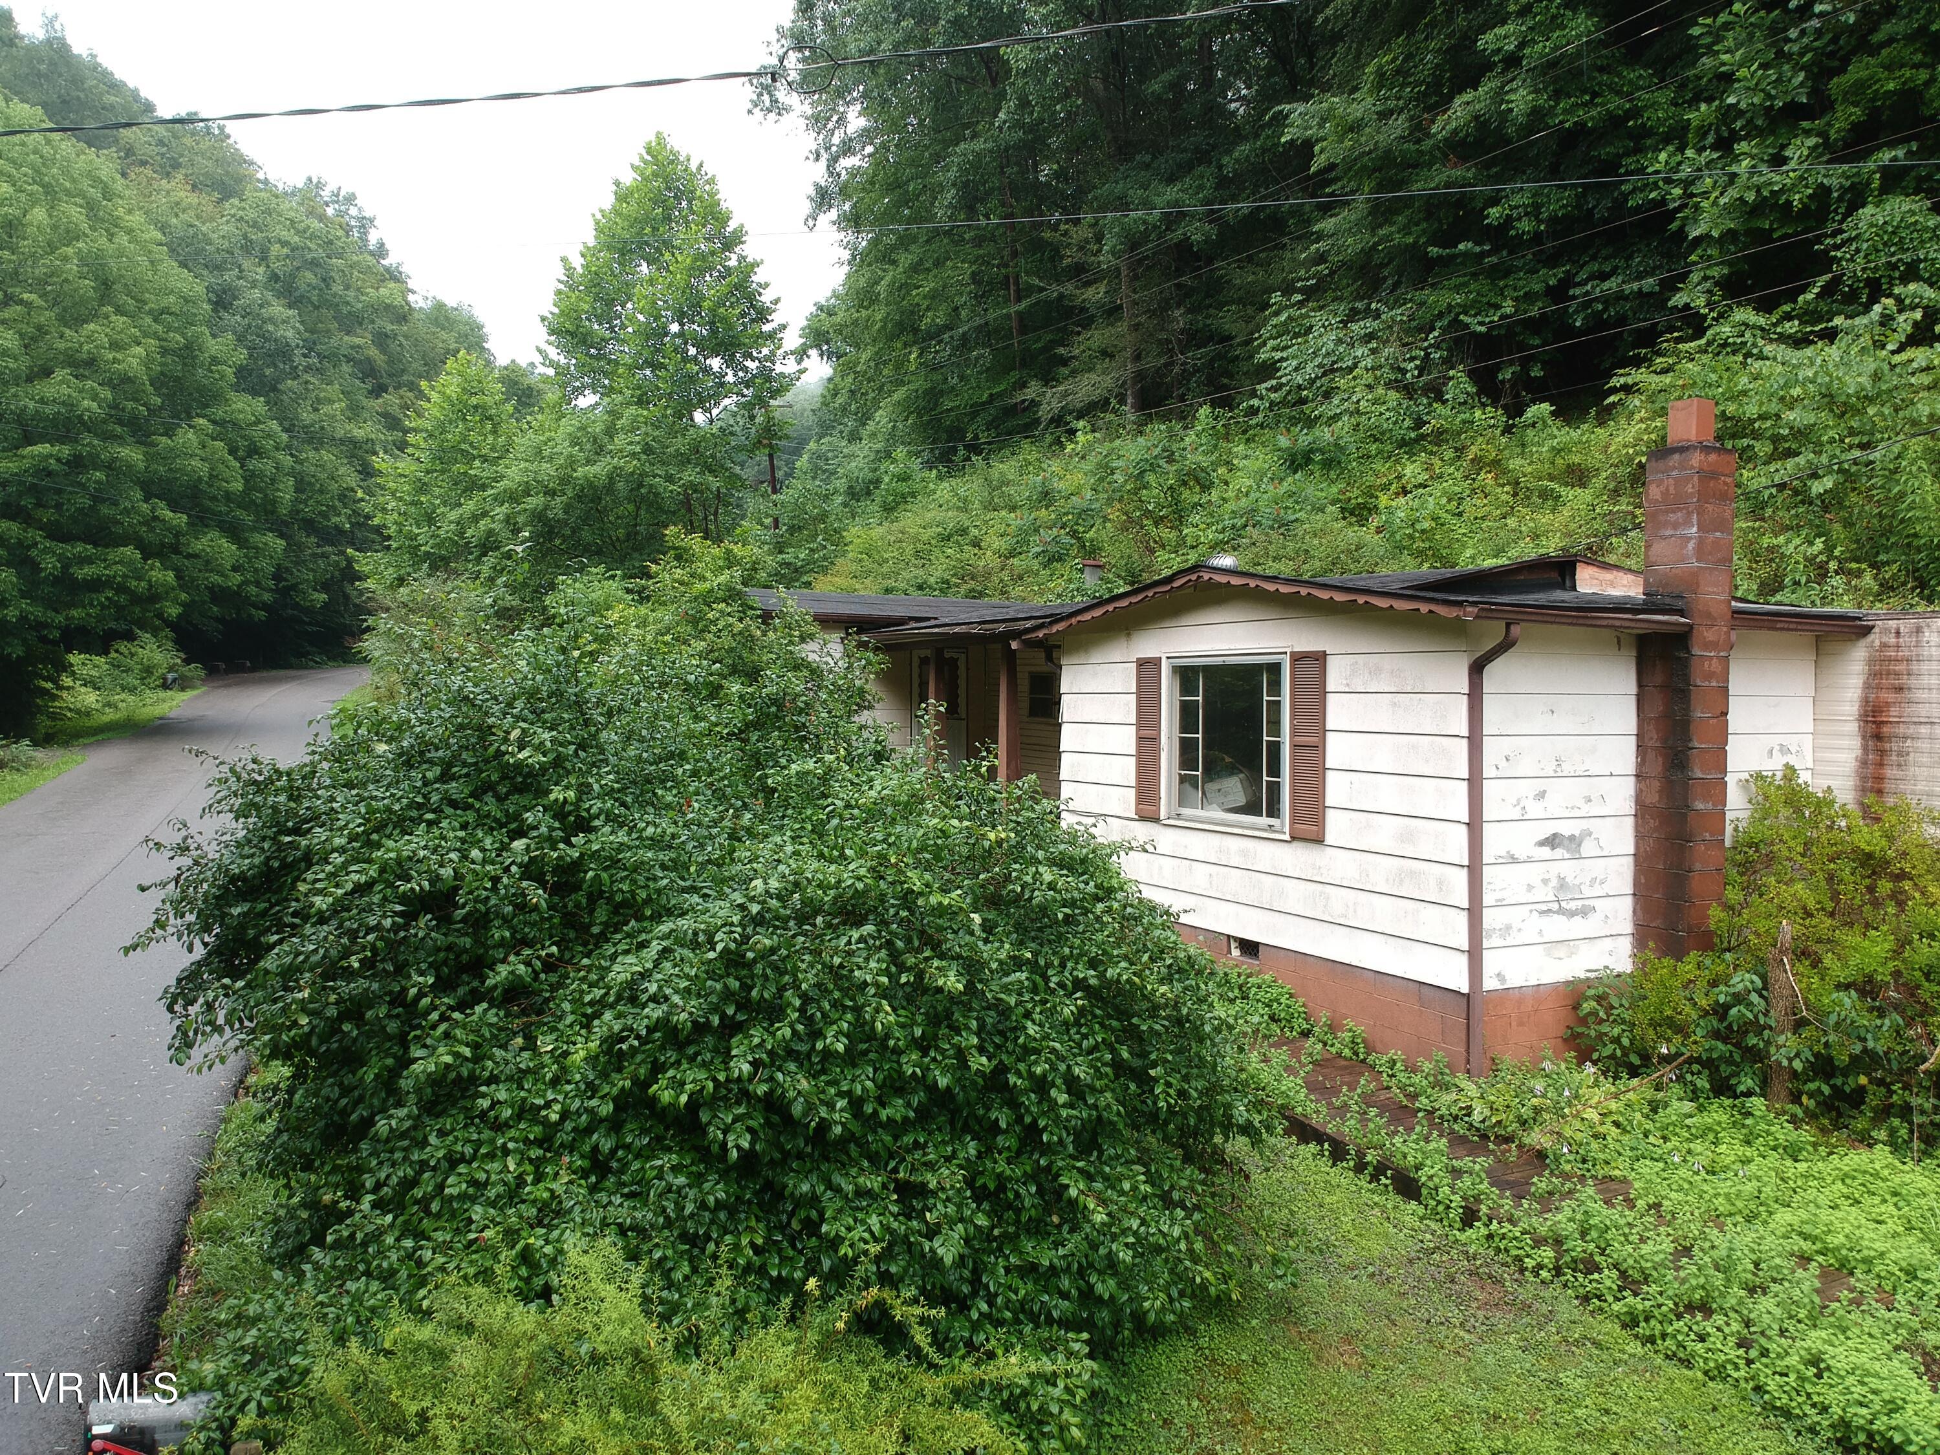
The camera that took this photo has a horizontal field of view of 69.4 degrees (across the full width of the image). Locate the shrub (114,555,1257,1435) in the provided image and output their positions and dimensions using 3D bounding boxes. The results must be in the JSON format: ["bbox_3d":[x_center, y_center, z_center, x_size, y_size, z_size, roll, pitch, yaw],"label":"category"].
[{"bbox_3d":[-1.200,0.957,6.929,5.100,3.500,4.800,-1,2,-23],"label":"shrub"}]

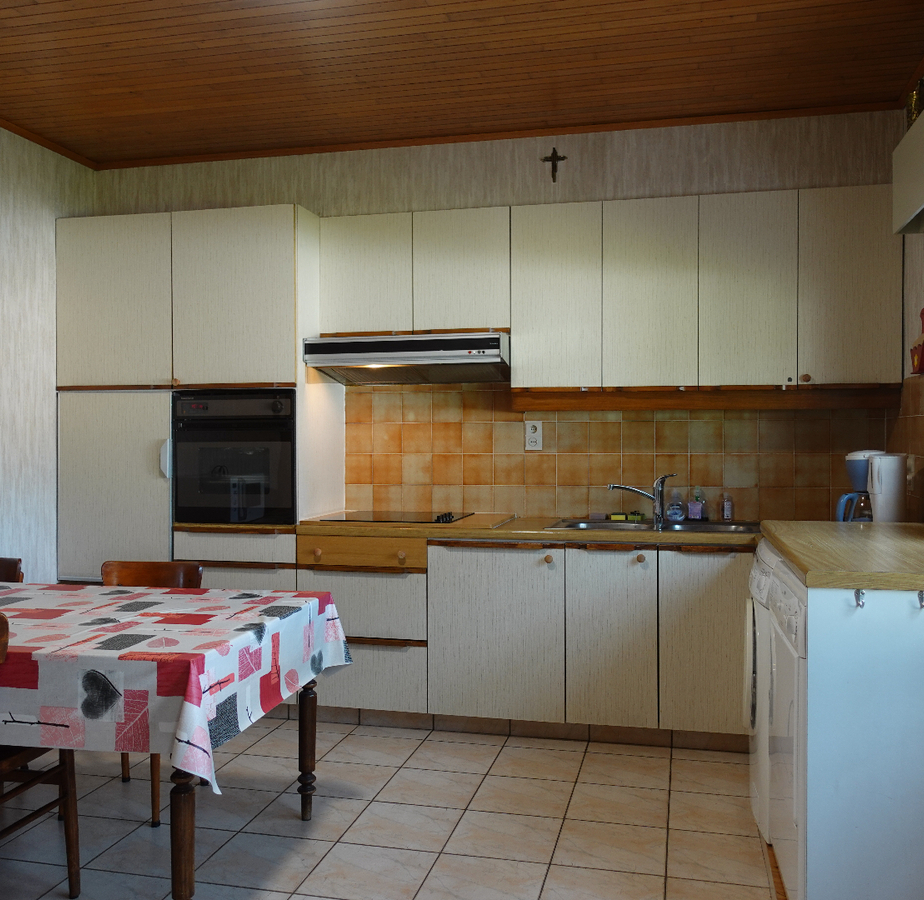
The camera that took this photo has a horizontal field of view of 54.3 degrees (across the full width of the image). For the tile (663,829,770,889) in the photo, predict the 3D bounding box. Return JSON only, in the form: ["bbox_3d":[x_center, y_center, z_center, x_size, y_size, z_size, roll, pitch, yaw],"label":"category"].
[{"bbox_3d":[0.756,1.218,2.687,0.278,0.010,0.331,0,0,13],"label":"tile"}]

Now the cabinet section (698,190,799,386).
[{"bbox_3d":[1.241,-0.680,3.937,0.402,0.814,0.306,0,0,14],"label":"cabinet section"}]

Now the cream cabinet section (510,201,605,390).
[{"bbox_3d":[0.453,-0.680,4.126,0.408,0.814,0.306,0,0,14],"label":"cream cabinet section"}]

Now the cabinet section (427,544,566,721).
[{"bbox_3d":[0.209,0.753,4.046,0.587,0.728,0.582,0,0,14],"label":"cabinet section"}]

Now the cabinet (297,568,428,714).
[{"bbox_3d":[-0.370,0.813,4.173,0.597,0.613,0.570,0,0,13],"label":"cabinet"}]

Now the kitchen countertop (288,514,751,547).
[{"bbox_3d":[0.528,0.353,3.956,2.430,0.047,0.590,0,0,13],"label":"kitchen countertop"}]

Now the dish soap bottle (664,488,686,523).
[{"bbox_3d":[0.970,0.251,4.088,0.080,0.152,0.055,0,0,13],"label":"dish soap bottle"}]

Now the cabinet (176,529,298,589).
[{"bbox_3d":[-0.958,0.735,4.313,0.607,0.765,0.570,0,0,13],"label":"cabinet"}]

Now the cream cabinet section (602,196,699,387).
[{"bbox_3d":[0.849,-0.680,4.031,0.405,0.814,0.306,0,0,14],"label":"cream cabinet section"}]

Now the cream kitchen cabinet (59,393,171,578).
[{"bbox_3d":[-1.547,0.169,4.451,0.603,0.897,0.570,0,0,13],"label":"cream kitchen cabinet"}]

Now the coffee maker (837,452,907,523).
[{"bbox_3d":[1.628,0.166,3.596,0.270,0.328,0.165,0,0,28],"label":"coffee maker"}]

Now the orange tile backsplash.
[{"bbox_3d":[0.636,0.007,4.232,2.510,0.642,0.016,0,0,13],"label":"orange tile backsplash"}]

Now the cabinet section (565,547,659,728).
[{"bbox_3d":[0.676,0.753,3.933,0.374,0.728,0.582,0,0,14],"label":"cabinet section"}]

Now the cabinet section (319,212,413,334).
[{"bbox_3d":[-0.408,-0.817,4.332,0.454,0.542,0.306,0,0,14],"label":"cabinet section"}]

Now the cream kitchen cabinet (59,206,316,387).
[{"bbox_3d":[-1.246,-0.683,4.380,1.220,0.797,0.580,0,0,13],"label":"cream kitchen cabinet"}]

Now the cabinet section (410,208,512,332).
[{"bbox_3d":[0.034,-0.817,4.226,0.455,0.542,0.306,0,0,14],"label":"cabinet section"}]

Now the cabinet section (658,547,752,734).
[{"bbox_3d":[1.041,0.753,3.846,0.375,0.728,0.582,0,0,14],"label":"cabinet section"}]

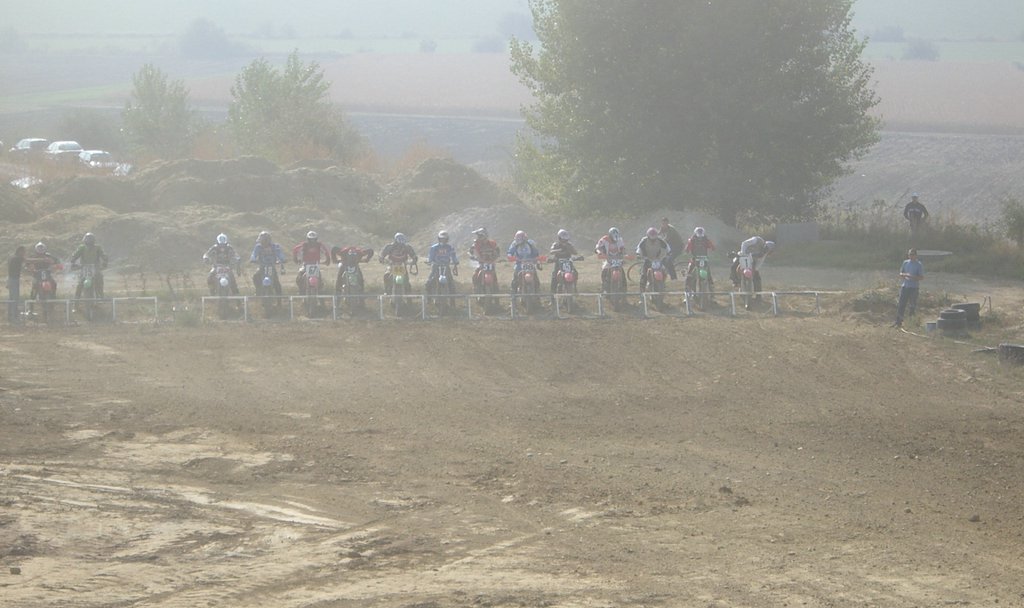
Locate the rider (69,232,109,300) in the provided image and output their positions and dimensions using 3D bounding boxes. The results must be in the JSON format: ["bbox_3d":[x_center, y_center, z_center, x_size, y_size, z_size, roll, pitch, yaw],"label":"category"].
[{"bbox_3d":[-9.686,-0.726,77.129,0.850,1.758,0.800,0,6,-4],"label":"rider"}]

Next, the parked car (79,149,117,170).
[{"bbox_3d":[-22.208,-7.610,182.000,1.680,1.430,4.200,-2,6,-20],"label":"parked car"}]

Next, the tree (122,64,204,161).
[{"bbox_3d":[-20.152,-11.015,195.000,4.800,5.800,4.700,-1,6,-5],"label":"tree"}]

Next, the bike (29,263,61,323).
[{"bbox_3d":[-10.551,-0.232,76.110,0.800,1.180,2.100,0,5,-4],"label":"bike"}]

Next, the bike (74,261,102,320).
[{"bbox_3d":[-9.634,-0.339,76.797,0.800,1.230,2.100,0,6,-4],"label":"bike"}]

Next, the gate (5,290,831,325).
[{"bbox_3d":[-2.160,0.078,75.500,18.900,0.580,0.400,0,5,-4],"label":"gate"}]

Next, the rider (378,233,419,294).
[{"bbox_3d":[-2.611,-0.805,77.583,0.880,1.621,0.800,0,6,-4],"label":"rider"}]

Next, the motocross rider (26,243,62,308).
[{"bbox_3d":[-10.589,-0.644,76.218,0.850,1.500,0.850,0,5,-4],"label":"motocross rider"}]

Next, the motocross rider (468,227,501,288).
[{"bbox_3d":[-0.634,-0.876,77.710,0.760,1.760,0.800,0,6,-4],"label":"motocross rider"}]

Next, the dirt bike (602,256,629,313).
[{"bbox_3d":[2.309,-0.518,77.572,0.800,1.230,2.100,0,6,-4],"label":"dirt bike"}]

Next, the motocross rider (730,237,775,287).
[{"bbox_3d":[5.547,-0.782,78.101,0.950,1.505,0.850,-2,6,-22],"label":"motocross rider"}]

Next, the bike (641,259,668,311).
[{"bbox_3d":[3.335,-0.506,79.543,0.800,1.220,2.100,-1,6,-5],"label":"bike"}]

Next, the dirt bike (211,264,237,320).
[{"bbox_3d":[-6.702,-0.336,78.449,0.800,1.220,2.100,-1,6,-5],"label":"dirt bike"}]

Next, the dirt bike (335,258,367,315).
[{"bbox_3d":[-3.668,-0.354,76.585,0.800,1.180,2.100,0,5,-4],"label":"dirt bike"}]

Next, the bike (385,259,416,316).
[{"bbox_3d":[-2.535,-0.353,76.663,0.800,1.180,2.100,0,5,-4],"label":"bike"}]

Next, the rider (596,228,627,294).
[{"bbox_3d":[2.252,-0.875,77.104,0.760,1.730,0.850,0,5,-4],"label":"rider"}]

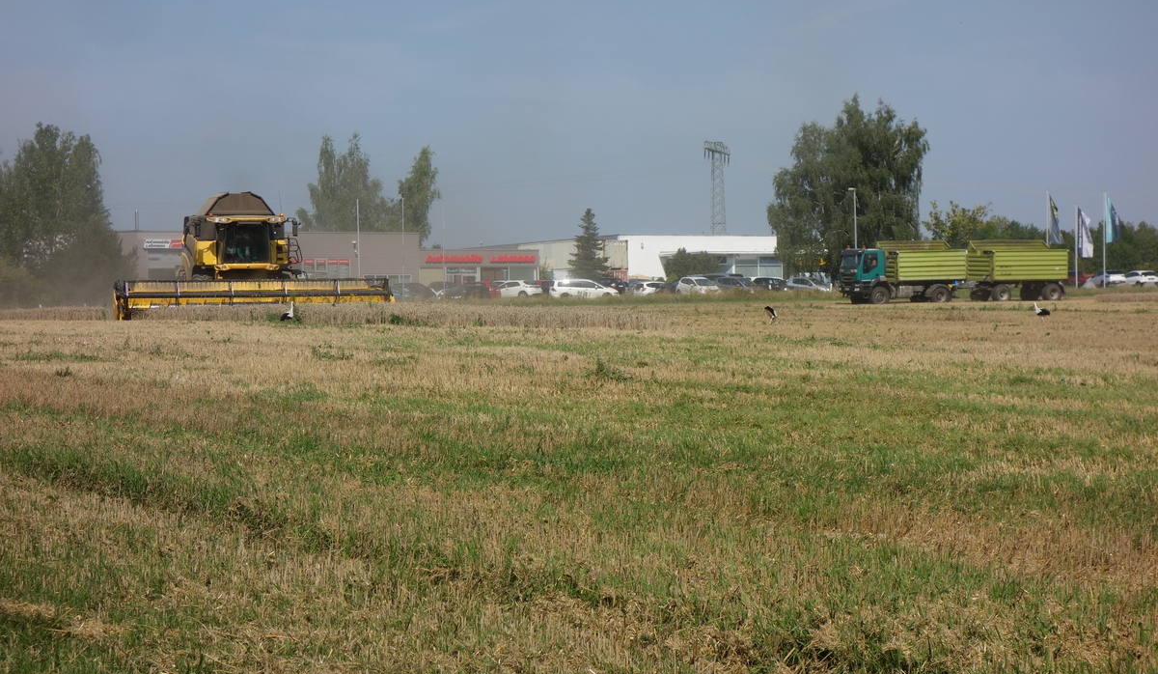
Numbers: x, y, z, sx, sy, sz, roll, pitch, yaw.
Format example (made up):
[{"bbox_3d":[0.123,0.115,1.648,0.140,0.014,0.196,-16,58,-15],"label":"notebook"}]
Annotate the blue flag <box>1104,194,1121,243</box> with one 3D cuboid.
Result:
[{"bbox_3d":[42.938,-9.470,215.000,1.250,3.950,0.400,0,1,11],"label":"blue flag"}]

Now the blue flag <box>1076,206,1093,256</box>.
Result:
[{"bbox_3d":[40.572,-8.316,214.000,1.280,4.000,0.300,0,1,6],"label":"blue flag"}]

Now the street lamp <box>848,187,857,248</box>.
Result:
[{"bbox_3d":[21.030,-7.357,204.000,0.700,8.100,0.280,-1,1,-16],"label":"street lamp"}]

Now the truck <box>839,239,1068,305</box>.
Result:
[{"bbox_3d":[22.529,-3.925,160.000,14.600,3.700,2.550,-1,1,-26],"label":"truck"}]

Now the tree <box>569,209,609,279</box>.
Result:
[{"bbox_3d":[0.859,-6.823,216.000,3.150,7.200,3.150,0,1,0],"label":"tree"}]

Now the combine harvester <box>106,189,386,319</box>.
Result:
[{"bbox_3d":[-12.200,-2.950,95.400,9.600,4.700,10.300,-1,1,-13],"label":"combine harvester"}]

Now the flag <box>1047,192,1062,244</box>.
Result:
[{"bbox_3d":[38.275,-9.575,215.000,1.250,4.050,0.400,0,1,11],"label":"flag"}]

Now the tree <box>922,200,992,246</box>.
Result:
[{"bbox_3d":[31.802,-7.546,225.000,5.700,7.700,5.500,-1,1,0],"label":"tree"}]

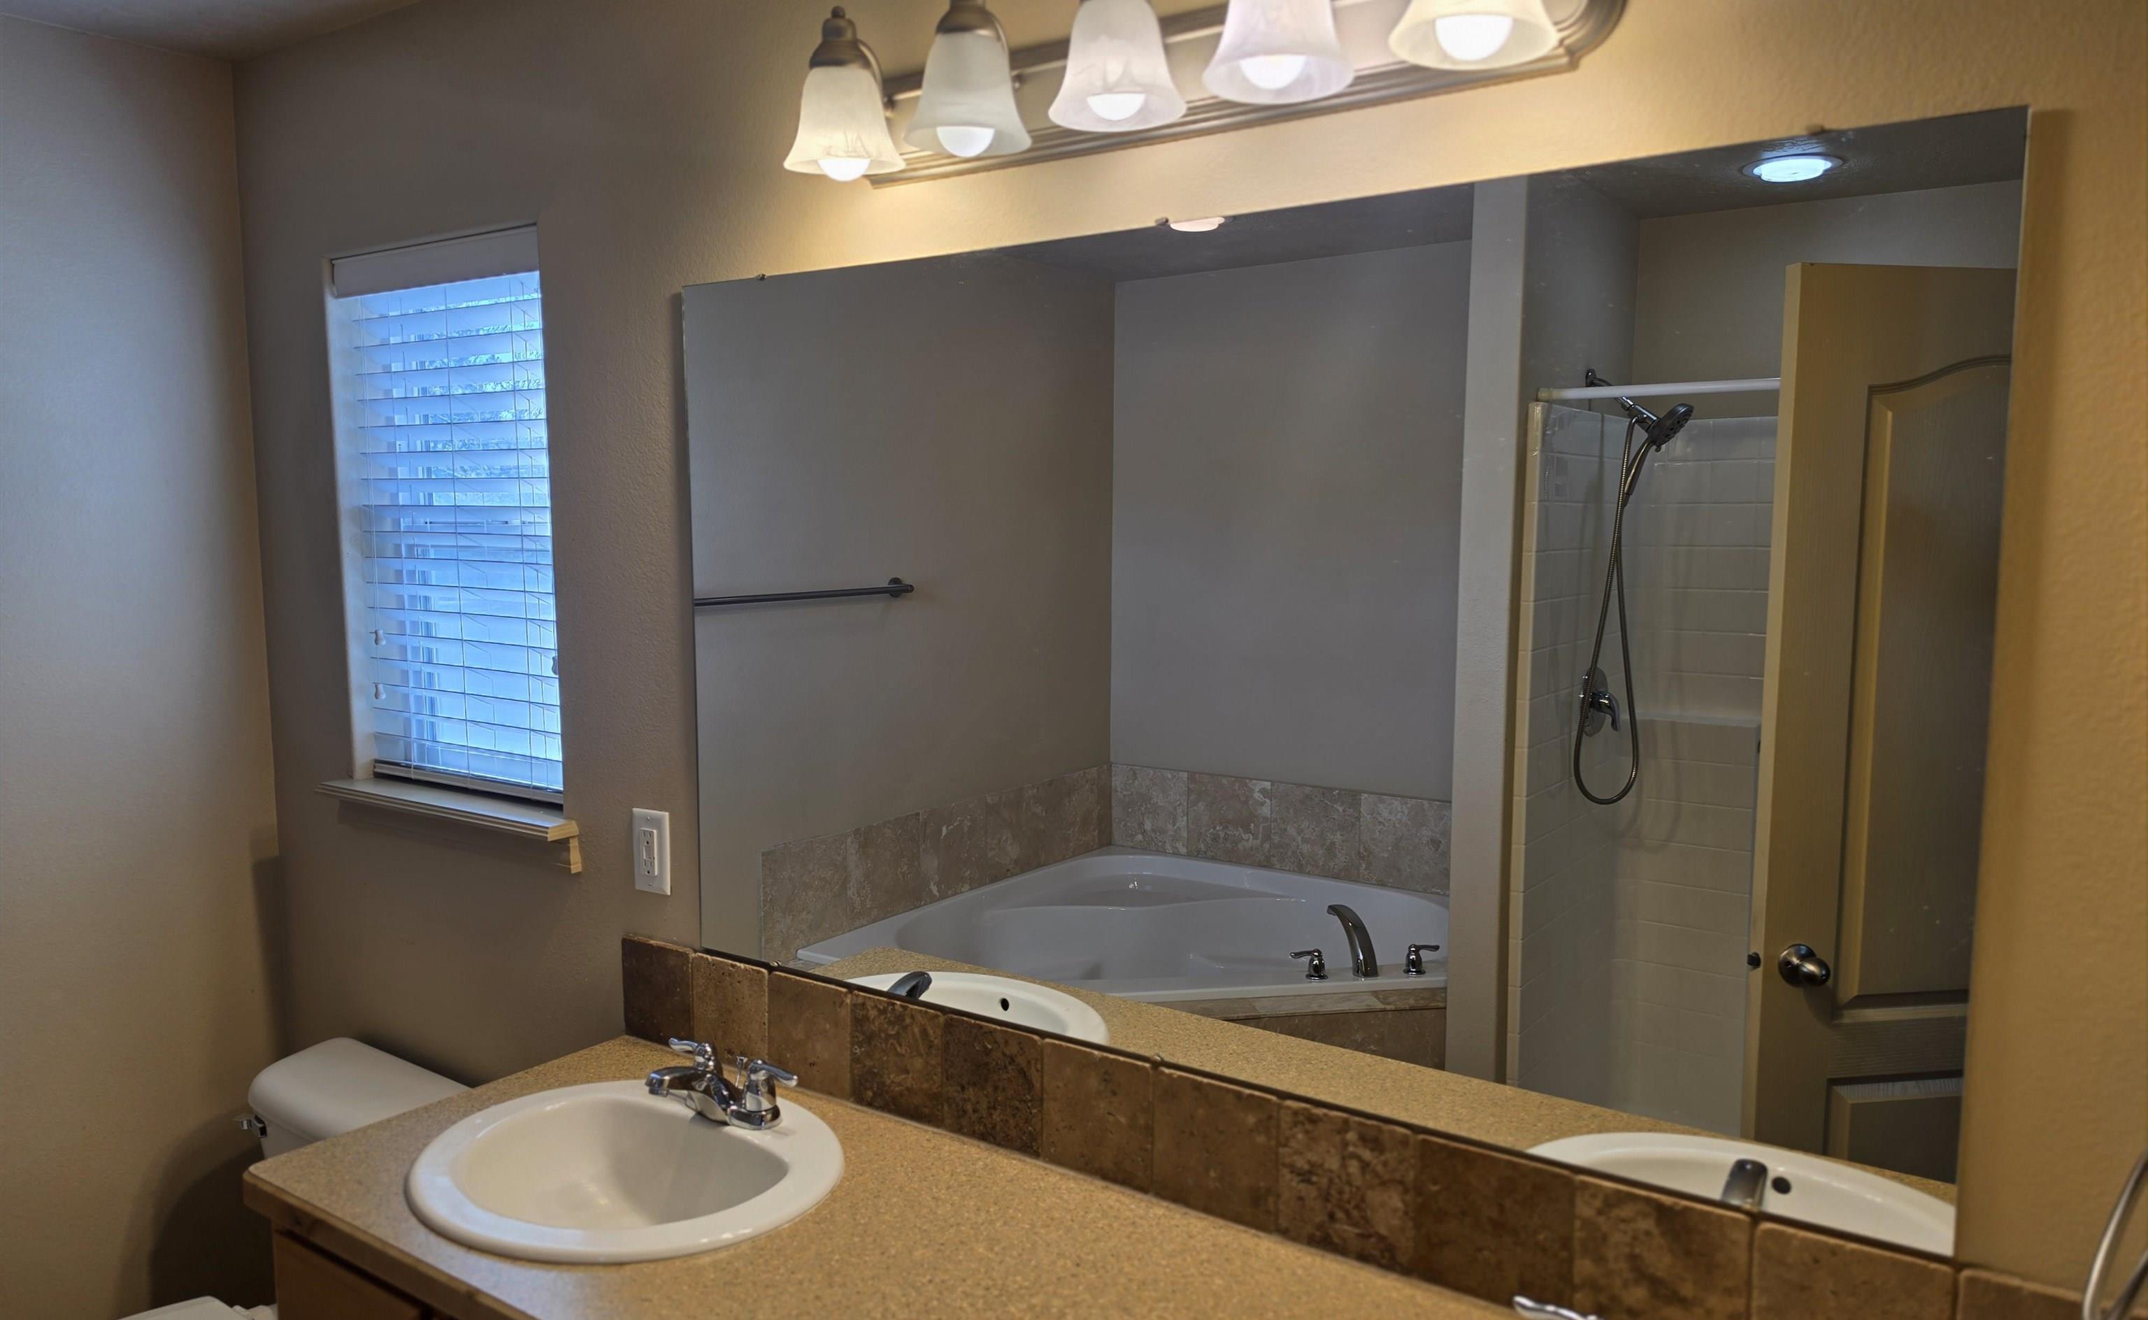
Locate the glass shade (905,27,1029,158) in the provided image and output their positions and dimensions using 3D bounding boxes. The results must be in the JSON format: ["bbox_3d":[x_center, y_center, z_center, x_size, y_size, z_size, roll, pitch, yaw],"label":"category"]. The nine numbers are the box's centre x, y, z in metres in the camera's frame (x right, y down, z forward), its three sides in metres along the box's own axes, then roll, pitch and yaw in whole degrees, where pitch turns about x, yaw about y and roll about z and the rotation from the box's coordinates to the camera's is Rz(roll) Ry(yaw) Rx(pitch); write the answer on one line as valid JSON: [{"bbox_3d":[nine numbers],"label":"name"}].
[{"bbox_3d":[-0.110,-0.601,1.500,0.137,0.104,0.137,0,6,0],"label":"glass shade"}]

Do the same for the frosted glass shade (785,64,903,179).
[{"bbox_3d":[-0.257,-0.610,1.597,0.137,0.104,0.137,0,6,0],"label":"frosted glass shade"}]

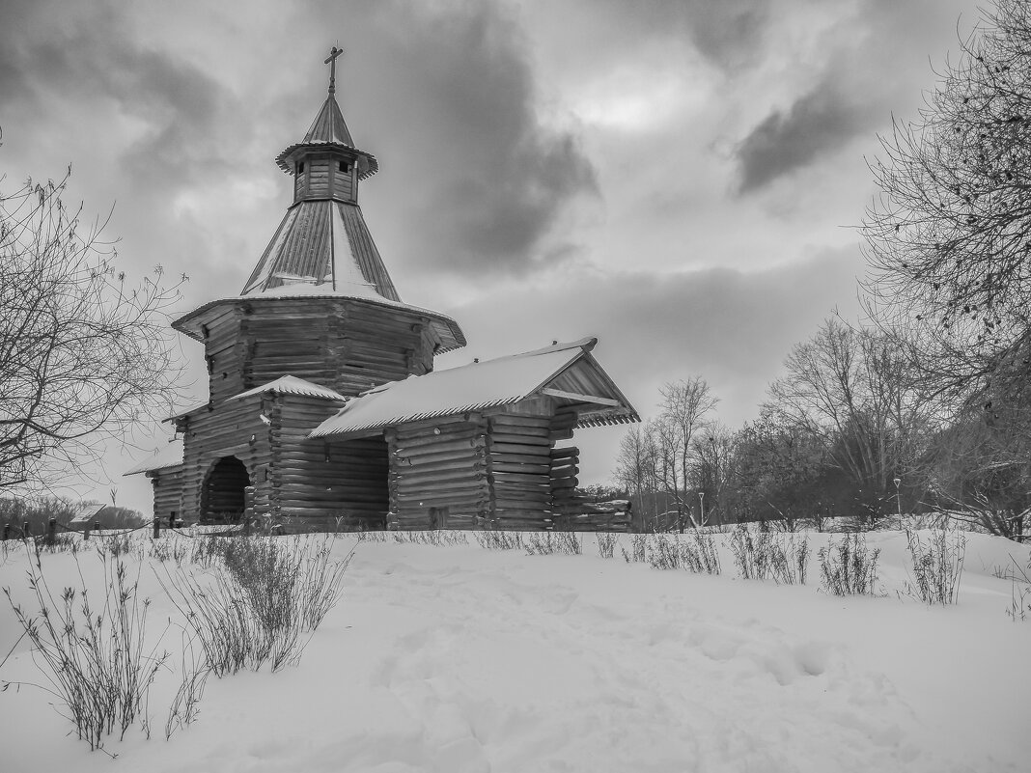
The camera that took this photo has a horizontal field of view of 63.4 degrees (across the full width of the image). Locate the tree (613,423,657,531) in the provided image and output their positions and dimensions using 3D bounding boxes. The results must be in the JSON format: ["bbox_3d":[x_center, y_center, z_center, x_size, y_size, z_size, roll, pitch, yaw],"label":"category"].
[{"bbox_3d":[8.952,6.963,63.740,3.390,8.370,3.220,-1,-10,0],"label":"tree"}]

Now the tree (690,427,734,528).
[{"bbox_3d":[15.268,7.037,65.742,3.500,8.030,3.330,-1,-10,0],"label":"tree"}]

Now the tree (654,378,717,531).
[{"bbox_3d":[12.521,5.163,63.034,4.820,11.680,4.570,-1,-10,0],"label":"tree"}]

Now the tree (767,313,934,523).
[{"bbox_3d":[25.979,2.678,66.487,13.550,16.580,11.510,-1,-10,0],"label":"tree"}]

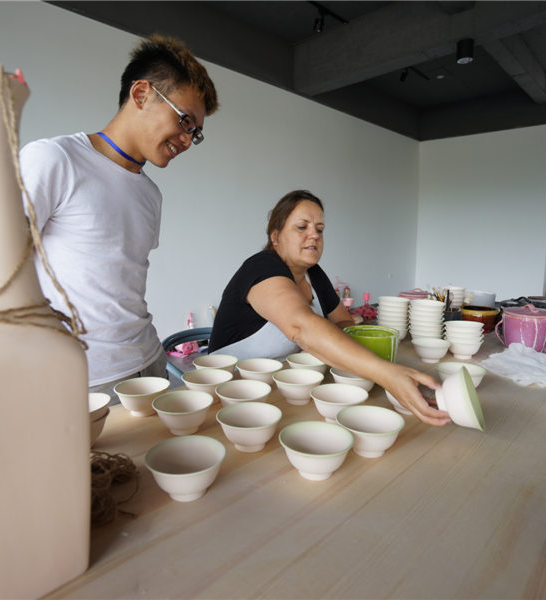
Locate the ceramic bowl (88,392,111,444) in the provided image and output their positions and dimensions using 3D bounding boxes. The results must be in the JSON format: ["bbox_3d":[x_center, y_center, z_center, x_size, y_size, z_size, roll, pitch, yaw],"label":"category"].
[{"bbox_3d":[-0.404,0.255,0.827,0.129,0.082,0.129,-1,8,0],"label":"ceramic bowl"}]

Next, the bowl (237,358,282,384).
[{"bbox_3d":[-0.035,0.210,1.096,0.126,0.062,0.126,-1,8,0],"label":"bowl"}]

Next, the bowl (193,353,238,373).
[{"bbox_3d":[-0.164,0.213,1.164,0.129,0.066,0.129,-1,8,0],"label":"bowl"}]

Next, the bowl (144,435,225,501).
[{"bbox_3d":[-0.134,0.270,0.627,0.124,0.060,0.124,0,8,0],"label":"bowl"}]

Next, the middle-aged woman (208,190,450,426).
[{"bbox_3d":[0.174,0.295,1.288,0.600,1.280,0.900,-8,11,-44],"label":"middle-aged woman"}]

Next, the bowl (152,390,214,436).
[{"bbox_3d":[-0.194,0.255,0.872,0.129,0.066,0.129,-1,8,0],"label":"bowl"}]

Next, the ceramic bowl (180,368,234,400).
[{"bbox_3d":[-0.164,0.224,1.012,0.126,0.062,0.126,-1,8,0],"label":"ceramic bowl"}]

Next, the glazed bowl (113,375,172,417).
[{"bbox_3d":[-0.314,0.241,0.972,0.129,0.066,0.129,-1,8,0],"label":"glazed bowl"}]

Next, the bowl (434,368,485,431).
[{"bbox_3d":[0.368,0.200,0.801,0.066,0.129,0.129,-18,0,27],"label":"bowl"}]

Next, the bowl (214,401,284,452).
[{"bbox_3d":[-0.044,0.249,0.767,0.124,0.060,0.124,0,8,0],"label":"bowl"}]

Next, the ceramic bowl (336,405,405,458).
[{"bbox_3d":[0.183,0.255,0.755,0.126,0.062,0.126,-1,8,0],"label":"ceramic bowl"}]

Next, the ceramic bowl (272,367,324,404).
[{"bbox_3d":[0.064,0.223,0.998,0.126,0.062,0.126,-1,8,0],"label":"ceramic bowl"}]

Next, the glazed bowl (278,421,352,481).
[{"bbox_3d":[0.075,0.266,0.688,0.126,0.062,0.126,-1,8,0],"label":"glazed bowl"}]

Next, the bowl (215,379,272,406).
[{"bbox_3d":[-0.066,0.236,0.918,0.126,0.062,0.126,-1,8,0],"label":"bowl"}]

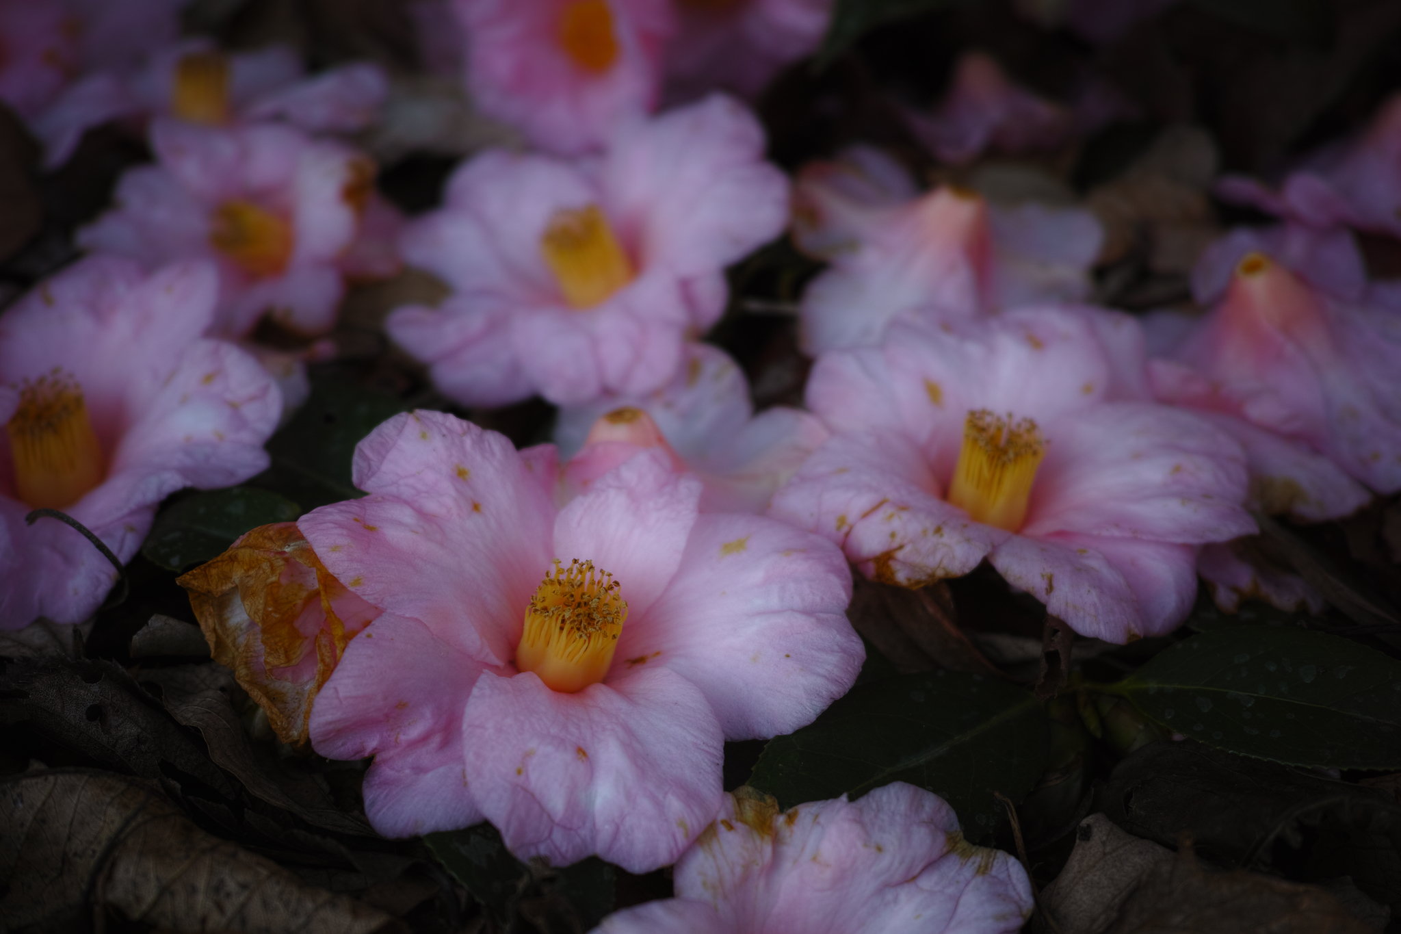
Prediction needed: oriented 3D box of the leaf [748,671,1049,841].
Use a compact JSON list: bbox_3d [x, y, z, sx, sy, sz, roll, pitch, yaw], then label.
[{"bbox_3d":[0.040,0.056,0.339,0.064,0.014,0.046,-20,36,-31],"label":"leaf"}]

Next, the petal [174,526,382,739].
[{"bbox_3d":[-0.073,0.029,0.306,0.038,0.030,0.033,0,35,0],"label":"petal"}]

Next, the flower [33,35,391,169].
[{"bbox_3d":[-0.135,-0.100,0.483,0.090,0.033,0.078,0,35,0],"label":"flower"}]

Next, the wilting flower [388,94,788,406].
[{"bbox_3d":[-0.027,-0.052,0.420,0.098,0.042,0.092,-10,43,7],"label":"wilting flower"}]

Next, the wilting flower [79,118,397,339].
[{"bbox_3d":[-0.137,-0.069,0.515,0.084,0.042,0.074,8,31,13],"label":"wilting flower"}]

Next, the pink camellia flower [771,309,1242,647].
[{"bbox_3d":[0.063,0.002,0.355,0.098,0.043,0.088,0,35,0],"label":"pink camellia flower"}]

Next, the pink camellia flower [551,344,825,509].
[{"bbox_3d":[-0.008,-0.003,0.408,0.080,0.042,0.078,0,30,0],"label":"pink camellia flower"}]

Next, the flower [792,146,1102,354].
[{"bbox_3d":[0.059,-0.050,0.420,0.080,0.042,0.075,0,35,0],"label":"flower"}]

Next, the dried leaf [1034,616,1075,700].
[{"bbox_3d":[0.064,0.034,0.318,0.008,0.016,0.008,0,35,0],"label":"dried leaf"}]

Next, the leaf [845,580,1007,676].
[{"bbox_3d":[0.046,0.032,0.368,0.042,0.020,0.036,0,30,0],"label":"leaf"}]

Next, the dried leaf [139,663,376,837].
[{"bbox_3d":[-0.077,0.049,0.304,0.055,0.015,0.023,25,42,31],"label":"dried leaf"}]

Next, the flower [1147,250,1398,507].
[{"bbox_3d":[0.145,-0.024,0.436,0.090,0.052,0.088,0,30,0],"label":"flower"}]

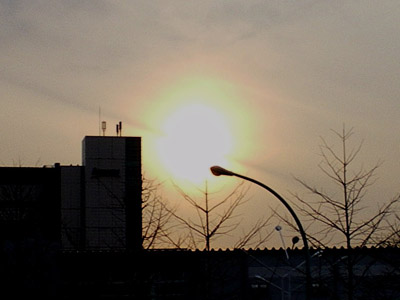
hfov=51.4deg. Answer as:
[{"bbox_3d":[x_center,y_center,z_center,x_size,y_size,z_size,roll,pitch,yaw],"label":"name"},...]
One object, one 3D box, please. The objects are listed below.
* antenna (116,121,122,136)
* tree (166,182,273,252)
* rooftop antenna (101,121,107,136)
[{"bbox_3d":[-16.061,-4.210,83.000,1.000,3.200,0.600,-1,-7,0],"label":"antenna"},{"bbox_3d":[0.959,6.143,26.453,6.400,8.400,6.000,-1,-7,0],"label":"tree"},{"bbox_3d":[-19.134,-4.210,83.000,0.900,3.200,0.600,-1,-7,0],"label":"rooftop antenna"}]

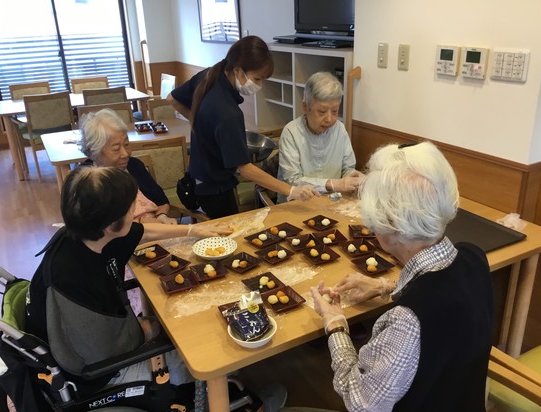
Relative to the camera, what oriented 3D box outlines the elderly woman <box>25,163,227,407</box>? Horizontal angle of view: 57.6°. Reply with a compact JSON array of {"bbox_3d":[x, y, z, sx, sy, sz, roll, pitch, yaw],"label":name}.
[{"bbox_3d":[-0.370,0.357,1.633,0.780,1.100,0.560,-12,24,-23],"label":"elderly woman"}]

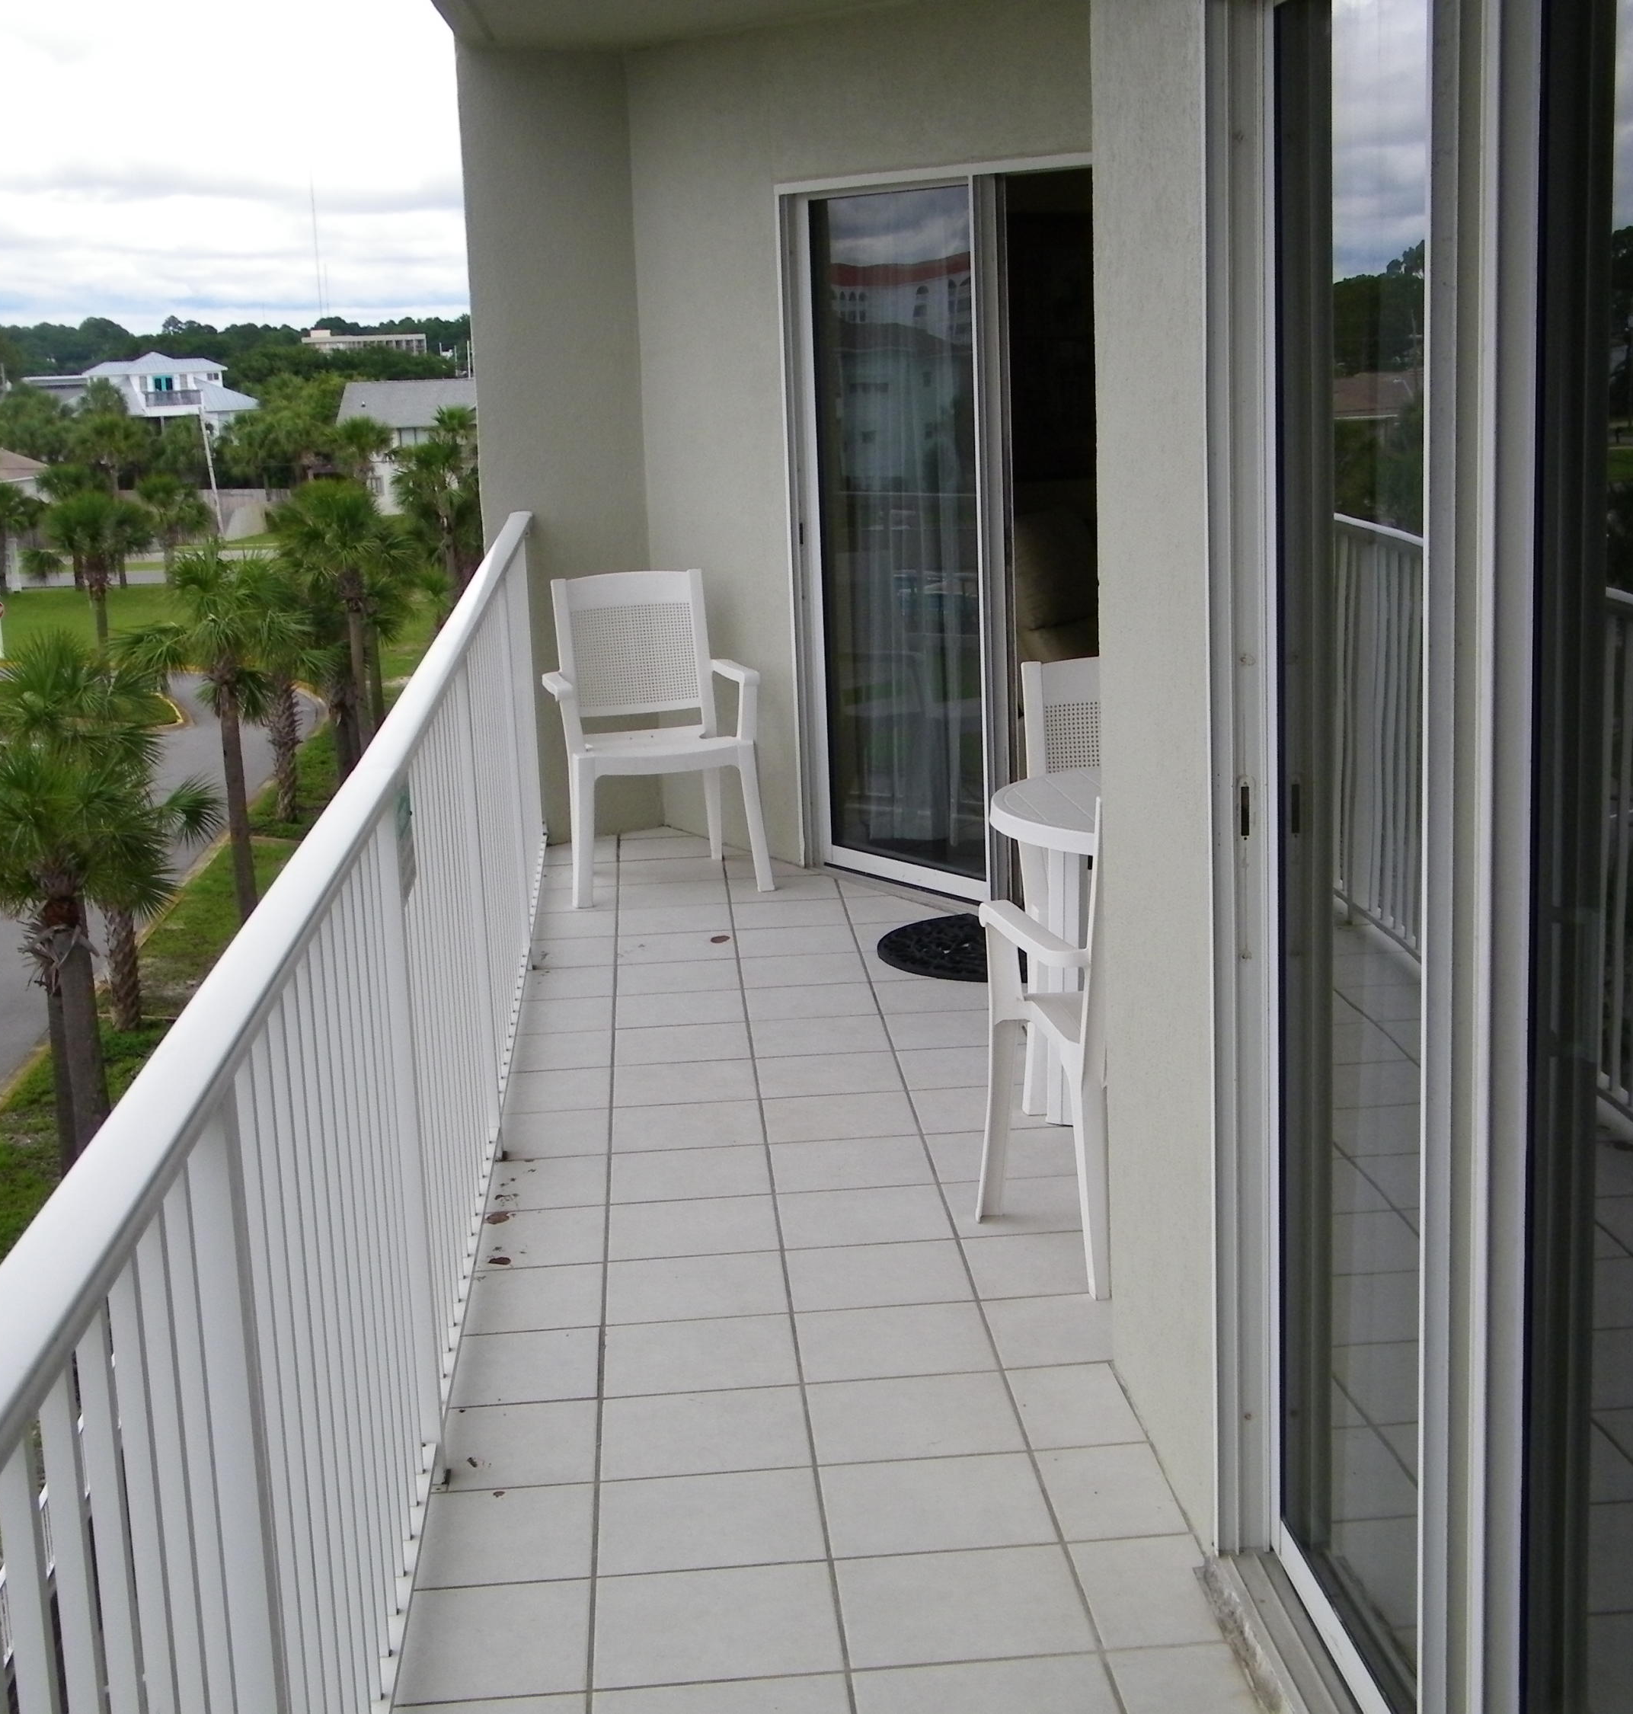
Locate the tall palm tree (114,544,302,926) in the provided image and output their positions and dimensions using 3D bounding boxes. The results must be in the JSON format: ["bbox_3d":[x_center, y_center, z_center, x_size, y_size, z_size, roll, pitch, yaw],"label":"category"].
[{"bbox_3d":[-9.589,-1.623,41.337,2.951,6.653,2.951,-2,12,0],"label":"tall palm tree"}]

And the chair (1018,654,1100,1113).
[{"bbox_3d":[0.688,0.022,5.624,0.610,0.910,0.610,-4,12,-6],"label":"chair"}]

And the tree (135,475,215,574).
[{"bbox_3d":[-28.330,-14.402,112.425,3.500,4.947,3.500,-2,11,0],"label":"tree"}]

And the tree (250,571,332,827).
[{"bbox_3d":[-10.832,-3.187,51.831,2.500,5.138,2.500,-2,11,0],"label":"tree"}]

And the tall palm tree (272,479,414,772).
[{"bbox_3d":[-10.210,-4.775,56.310,3.012,6.918,3.012,-2,12,0],"label":"tall palm tree"}]

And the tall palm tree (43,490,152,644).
[{"bbox_3d":[-20.571,-7.589,73.965,3.200,5.945,3.200,-2,11,0],"label":"tall palm tree"}]

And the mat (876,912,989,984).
[{"bbox_3d":[0.441,0.249,6.680,0.515,0.015,0.860,-10,13,-32],"label":"mat"}]

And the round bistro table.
[{"bbox_3d":[0.795,0.226,5.124,0.880,0.710,0.880,-2,11,0],"label":"round bistro table"}]

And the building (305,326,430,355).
[{"bbox_3d":[-81.894,-88.657,466.660,22.648,13.444,16.000,-2,12,0],"label":"building"}]

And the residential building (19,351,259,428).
[{"bbox_3d":[-44.129,-28.534,172.439,15.000,10.524,12.000,-4,12,-8],"label":"residential building"}]

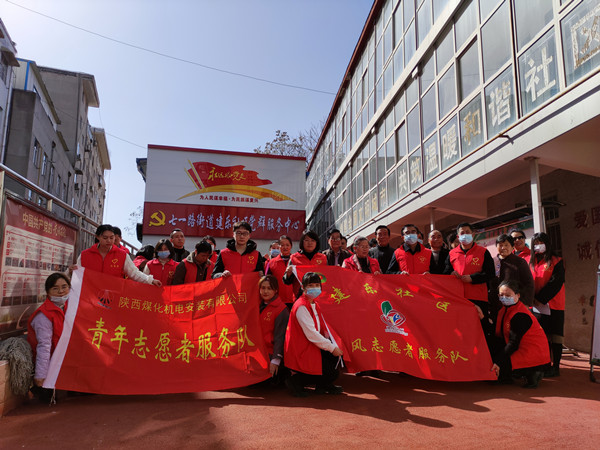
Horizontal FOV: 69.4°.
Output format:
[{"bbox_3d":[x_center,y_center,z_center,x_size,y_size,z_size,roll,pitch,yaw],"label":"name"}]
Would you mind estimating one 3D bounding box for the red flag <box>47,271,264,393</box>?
[{"bbox_3d":[-1.248,0.939,4.050,1.900,1.200,0.250,1,-33,-5],"label":"red flag"}]

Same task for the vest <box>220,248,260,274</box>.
[{"bbox_3d":[-0.607,0.542,4.380,0.420,0.620,0.280,1,-7,-6],"label":"vest"}]

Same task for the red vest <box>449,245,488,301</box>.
[{"bbox_3d":[1.747,0.486,4.480,0.410,0.610,0.270,-3,-8,25],"label":"red vest"}]

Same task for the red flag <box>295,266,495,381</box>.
[{"bbox_3d":[0.947,0.956,4.250,1.920,1.100,0.250,0,-7,-2],"label":"red flag"}]

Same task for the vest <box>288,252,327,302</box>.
[{"bbox_3d":[0.093,0.594,4.720,0.450,0.620,0.280,0,-9,0],"label":"vest"}]

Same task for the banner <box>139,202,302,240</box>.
[{"bbox_3d":[-2.166,-0.105,13.000,4.780,0.970,0.080,2,-9,-12],"label":"banner"}]

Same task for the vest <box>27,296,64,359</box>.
[{"bbox_3d":[-2.217,0.920,3.850,0.280,0.580,0.400,3,-4,37],"label":"vest"}]

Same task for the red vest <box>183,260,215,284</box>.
[{"bbox_3d":[-1.095,0.641,4.682,0.440,0.600,0.280,1,-1,-10],"label":"red vest"}]

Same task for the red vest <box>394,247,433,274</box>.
[{"bbox_3d":[1.200,0.513,4.540,0.420,0.620,0.270,-1,-7,11],"label":"red vest"}]

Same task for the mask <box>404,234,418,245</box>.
[{"bbox_3d":[1.158,0.151,4.500,0.150,0.110,0.085,-1,-7,11],"label":"mask"}]

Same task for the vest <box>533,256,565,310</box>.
[{"bbox_3d":[2.839,0.663,4.950,0.420,0.600,0.270,-8,-12,43],"label":"vest"}]

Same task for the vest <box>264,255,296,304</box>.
[{"bbox_3d":[-0.182,0.639,5.080,0.450,0.610,0.280,1,-9,-3],"label":"vest"}]

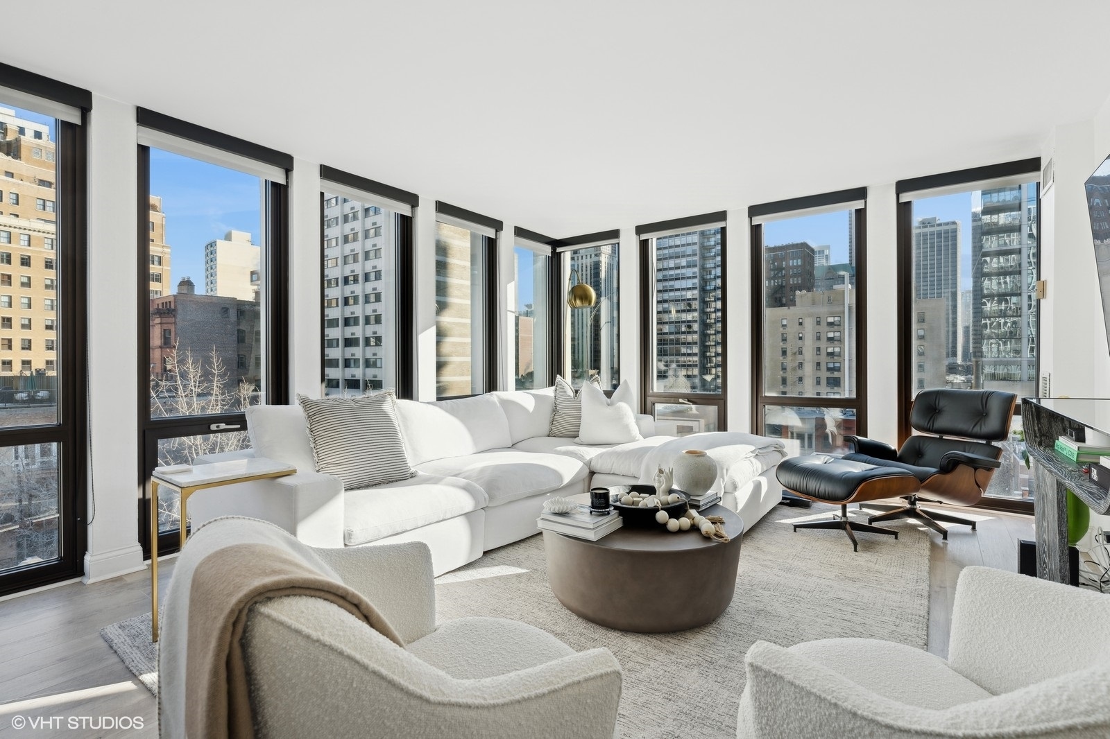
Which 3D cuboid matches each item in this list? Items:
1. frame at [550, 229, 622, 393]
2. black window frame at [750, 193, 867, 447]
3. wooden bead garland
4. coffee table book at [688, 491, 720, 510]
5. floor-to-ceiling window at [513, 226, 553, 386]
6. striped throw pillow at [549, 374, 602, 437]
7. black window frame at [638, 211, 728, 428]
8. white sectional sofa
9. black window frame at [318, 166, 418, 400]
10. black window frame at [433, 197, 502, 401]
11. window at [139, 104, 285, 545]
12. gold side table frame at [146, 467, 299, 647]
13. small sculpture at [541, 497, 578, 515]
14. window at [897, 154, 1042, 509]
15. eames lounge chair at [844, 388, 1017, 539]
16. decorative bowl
[{"bbox_3d":[0.350,-0.197,5.104,0.733,2.351,0.150,0,0,33],"label":"frame"},{"bbox_3d":[2.076,-0.191,4.103,0.887,2.380,0.140,1,1,38],"label":"black window frame"},{"bbox_3d":[0.498,0.636,2.192,0.513,0.109,0.315,0,0,15],"label":"wooden bead garland"},{"bbox_3d":[0.687,0.641,2.462,0.190,0.053,0.225,1,1,38],"label":"coffee table book"},{"bbox_3d":[-0.193,-0.193,5.021,0.150,2.351,0.666,0,0,39],"label":"floor-to-ceiling window"},{"bbox_3d":[0.193,0.331,4.380,0.510,0.530,0.170,1,-13,14],"label":"striped throw pillow"},{"bbox_3d":[1.174,-0.200,4.577,0.837,2.351,0.150,0,0,33],"label":"black window frame"},{"bbox_3d":[-0.039,0.597,3.281,2.200,0.810,3.360,1,1,38],"label":"white sectional sofa"},{"bbox_3d":[-1.351,-0.179,3.597,0.150,2.351,0.728,0,0,39],"label":"black window frame"},{"bbox_3d":[-0.773,-0.216,4.519,0.140,2.380,0.816,1,1,38],"label":"black window frame"},{"bbox_3d":[-1.940,-0.172,2.873,0.150,2.351,0.764,0,0,39],"label":"window"},{"bbox_3d":[-1.257,0.704,1.888,0.350,0.635,0.375,1,1,38],"label":"gold side table frame"},{"bbox_3d":[0.024,0.567,2.060,0.145,0.062,0.145,0,1,0],"label":"small sculpture"},{"bbox_3d":[2.882,-0.174,3.484,0.780,2.380,0.140,1,1,38],"label":"window"},{"bbox_3d":[2.424,0.578,3.277,0.860,0.862,0.830,0,0,-18],"label":"eames lounge chair"},{"bbox_3d":[0.436,0.643,2.332,0.382,0.098,0.382,0,0,0],"label":"decorative bowl"}]

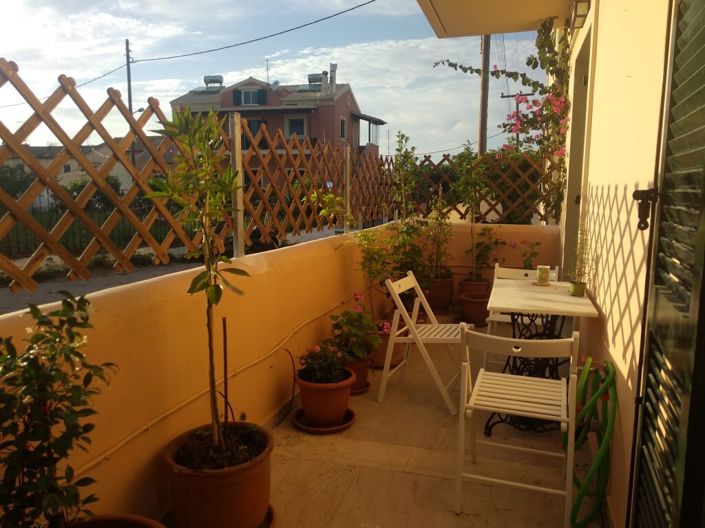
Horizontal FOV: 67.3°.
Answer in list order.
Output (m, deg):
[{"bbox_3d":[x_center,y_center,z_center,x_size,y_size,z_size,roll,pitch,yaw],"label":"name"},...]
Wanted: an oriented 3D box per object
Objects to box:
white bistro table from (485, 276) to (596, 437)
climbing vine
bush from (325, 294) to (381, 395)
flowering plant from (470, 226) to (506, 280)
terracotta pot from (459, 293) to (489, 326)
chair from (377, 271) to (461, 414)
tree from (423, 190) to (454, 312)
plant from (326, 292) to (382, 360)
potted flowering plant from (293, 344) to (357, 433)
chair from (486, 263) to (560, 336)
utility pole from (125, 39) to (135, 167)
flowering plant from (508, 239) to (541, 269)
[{"bbox_3d":[1.026,0.532,2.950,0.495,0.735,0.840,2,8,17],"label":"white bistro table"},{"bbox_3d":[1.416,-1.354,5.125,1.250,1.860,0.500,2,7,18],"label":"climbing vine"},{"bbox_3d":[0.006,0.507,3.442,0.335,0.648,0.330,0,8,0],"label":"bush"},{"bbox_3d":[1.412,-0.103,5.530,0.400,0.578,0.360,2,7,18],"label":"flowering plant"},{"bbox_3d":[1.278,0.468,5.399,0.350,0.278,0.350,2,7,18],"label":"terracotta pot"},{"bbox_3d":[0.491,0.473,3.392,0.510,0.775,0.440,2,8,24],"label":"chair"},{"bbox_3d":[0.891,-0.108,5.487,0.340,1.305,0.340,0,8,0],"label":"tree"},{"bbox_3d":[0.003,0.412,3.450,0.340,0.448,0.330,0,8,0],"label":"plant"},{"bbox_3d":[-0.158,0.684,3.056,0.345,0.450,0.345,-1,7,0],"label":"potted flowering plant"},{"bbox_3d":[1.206,0.418,3.779,0.440,0.775,0.510,3,8,26],"label":"chair"},{"bbox_3d":[-10.222,-5.816,24.432,0.200,8.600,0.200,0,8,0],"label":"utility pole"},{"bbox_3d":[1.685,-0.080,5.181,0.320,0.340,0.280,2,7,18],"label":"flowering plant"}]

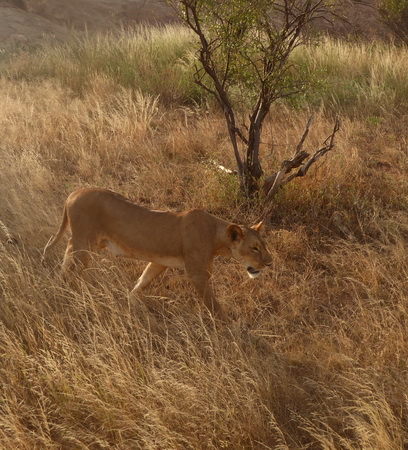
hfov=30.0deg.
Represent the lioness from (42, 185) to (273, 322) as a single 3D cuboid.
[{"bbox_3d":[-0.291,0.198,5.352,1.680,0.880,0.420,7,18,24],"label":"lioness"}]

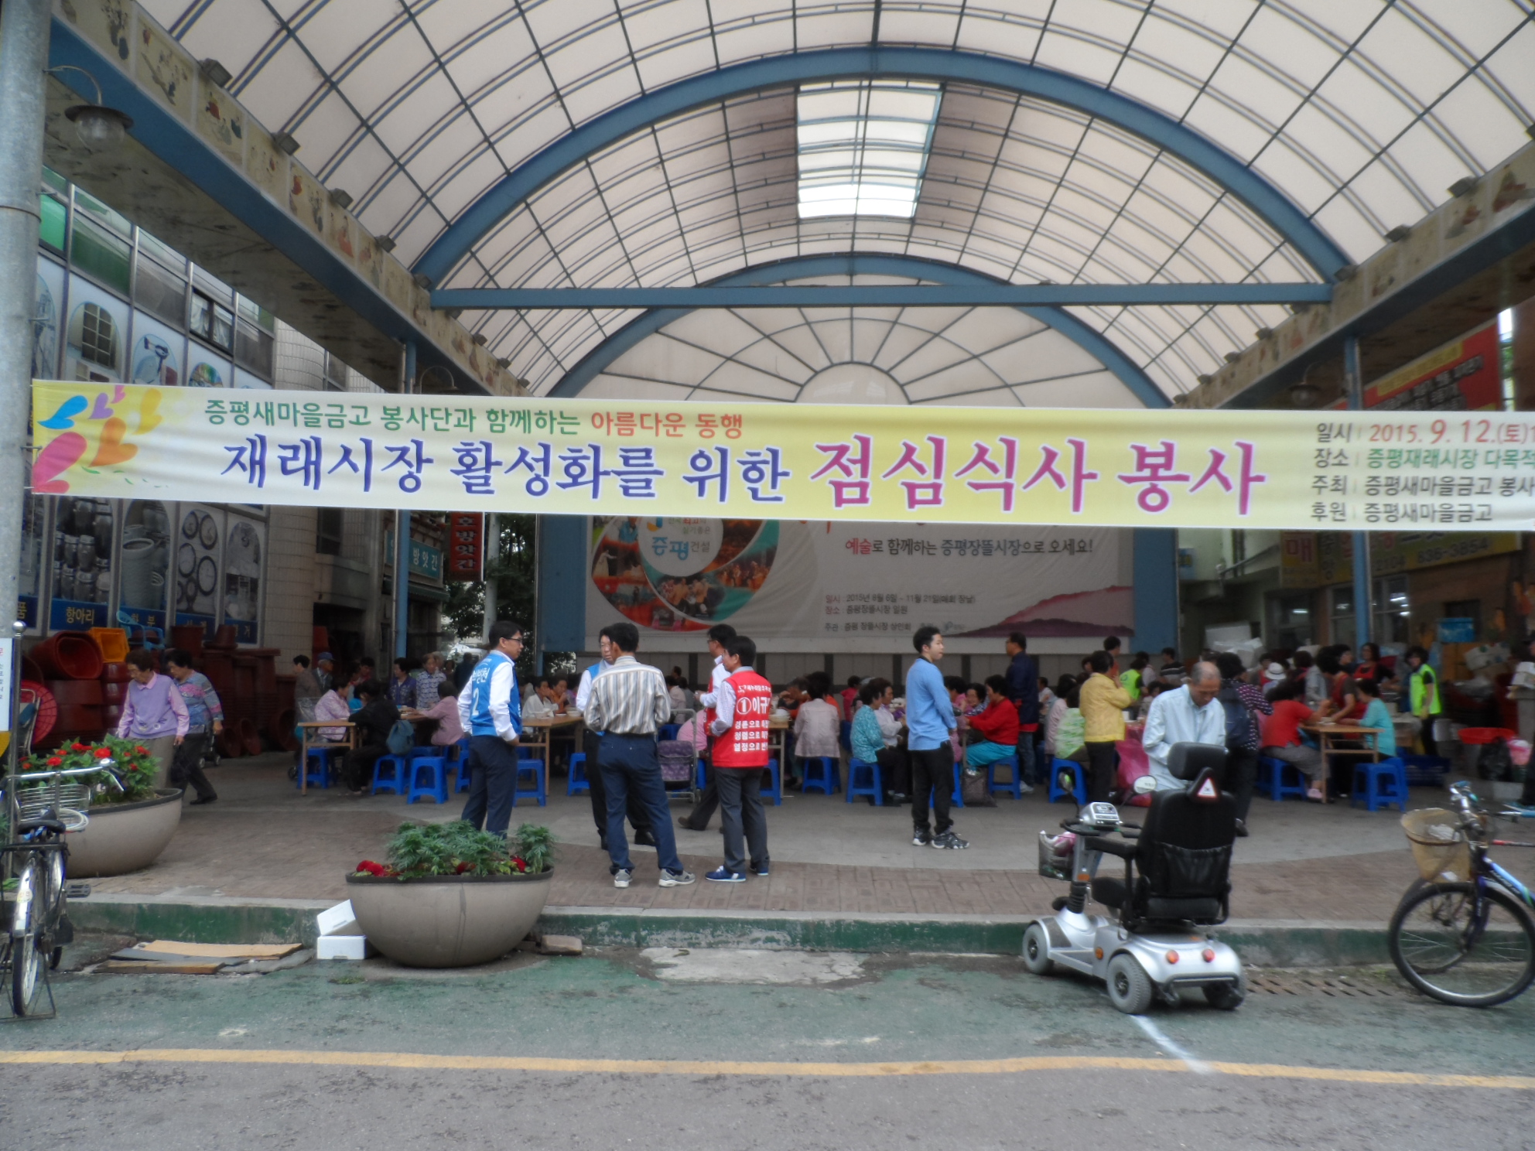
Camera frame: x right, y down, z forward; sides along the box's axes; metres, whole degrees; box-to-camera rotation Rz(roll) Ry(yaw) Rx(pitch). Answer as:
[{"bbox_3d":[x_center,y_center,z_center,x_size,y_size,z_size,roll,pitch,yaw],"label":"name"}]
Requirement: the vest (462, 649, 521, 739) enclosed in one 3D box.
[{"bbox_3d":[-1.785,0.779,6.950,0.300,0.570,0.450,3,-5,-31],"label":"vest"}]

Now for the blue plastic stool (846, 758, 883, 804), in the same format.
[{"bbox_3d":[1.013,2.124,11.109,0.370,0.455,0.370,0,-5,3],"label":"blue plastic stool"}]

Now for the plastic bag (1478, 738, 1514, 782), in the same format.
[{"bbox_3d":[8.077,2.041,11.800,0.390,0.470,0.360,0,-5,0],"label":"plastic bag"}]

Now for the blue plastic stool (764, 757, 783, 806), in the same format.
[{"bbox_3d":[-0.051,1.974,10.298,0.350,0.455,0.350,0,-5,3],"label":"blue plastic stool"}]

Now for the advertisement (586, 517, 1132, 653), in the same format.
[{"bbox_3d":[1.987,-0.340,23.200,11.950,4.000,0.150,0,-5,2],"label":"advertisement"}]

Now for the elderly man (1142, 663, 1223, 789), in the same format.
[{"bbox_3d":[2.469,1.238,6.383,0.500,1.450,0.430,1,-5,-7],"label":"elderly man"}]

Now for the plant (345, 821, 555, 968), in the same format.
[{"bbox_3d":[-1.679,1.699,5.734,1.070,0.760,0.520,1,-5,-6],"label":"plant"}]

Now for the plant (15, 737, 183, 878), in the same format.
[{"bbox_3d":[-4.479,1.567,7.320,0.550,0.920,1.120,0,-5,-3],"label":"plant"}]

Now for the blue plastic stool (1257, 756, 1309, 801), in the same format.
[{"bbox_3d":[5.264,2.049,10.868,0.350,0.455,0.350,0,-5,2],"label":"blue plastic stool"}]

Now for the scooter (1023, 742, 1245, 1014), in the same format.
[{"bbox_3d":[1.847,1.480,5.494,0.600,1.250,1.150,1,-5,-13],"label":"scooter"}]

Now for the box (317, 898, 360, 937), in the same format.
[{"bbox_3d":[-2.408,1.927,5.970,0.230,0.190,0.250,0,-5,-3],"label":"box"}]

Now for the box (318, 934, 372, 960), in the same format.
[{"bbox_3d":[-2.352,2.067,5.995,0.270,0.130,0.220,0,-5,0],"label":"box"}]

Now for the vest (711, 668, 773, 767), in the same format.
[{"bbox_3d":[-0.178,0.959,7.182,0.470,0.680,0.310,5,-7,-43],"label":"vest"}]

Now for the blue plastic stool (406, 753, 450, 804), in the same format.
[{"bbox_3d":[-3.514,2.103,10.982,0.370,0.455,0.370,1,-5,-9],"label":"blue plastic stool"}]

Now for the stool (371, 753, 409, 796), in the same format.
[{"bbox_3d":[-3.992,2.071,11.268,0.350,0.455,0.350,1,-5,-12],"label":"stool"}]

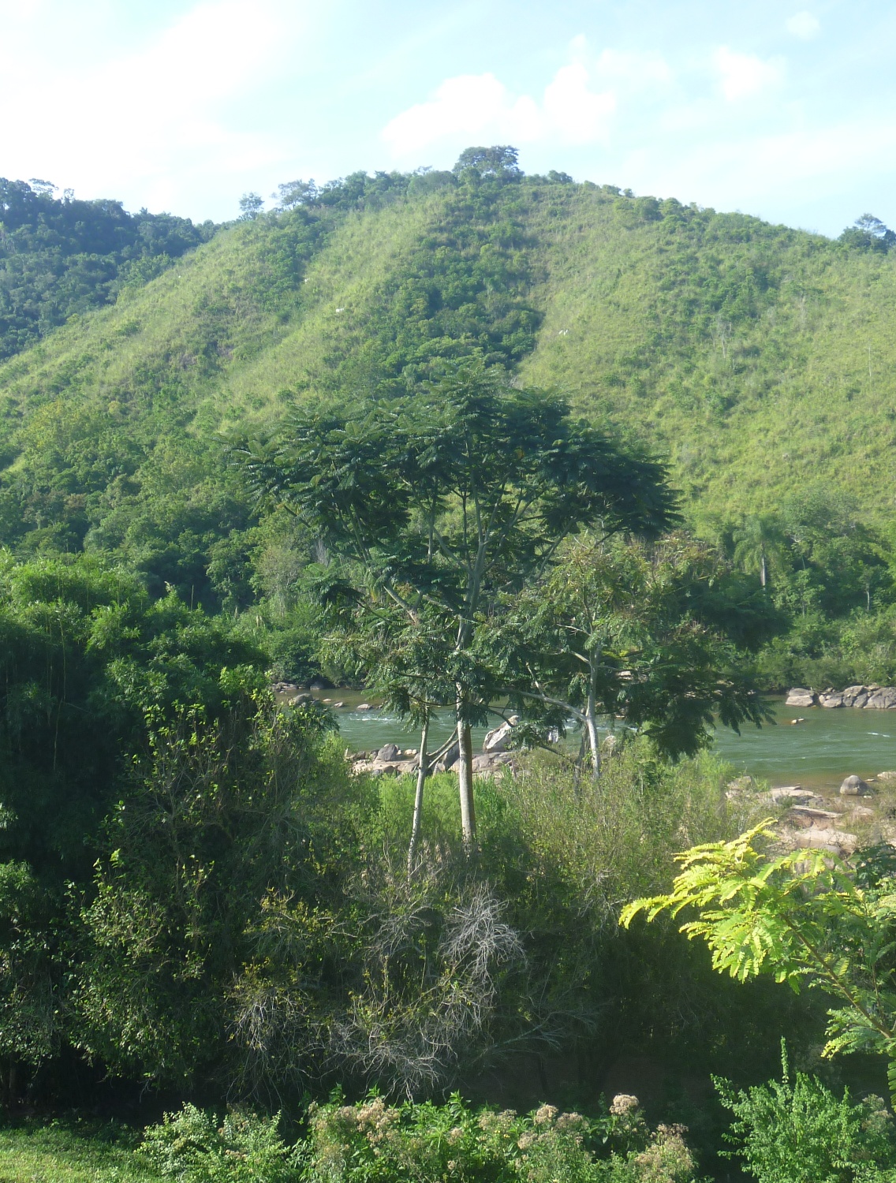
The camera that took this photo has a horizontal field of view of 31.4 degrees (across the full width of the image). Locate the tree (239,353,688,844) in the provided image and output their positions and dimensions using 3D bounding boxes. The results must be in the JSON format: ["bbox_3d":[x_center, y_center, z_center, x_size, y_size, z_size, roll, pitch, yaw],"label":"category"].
[{"bbox_3d":[0.255,0.421,33.000,8.870,10.300,7.800,0,1,0],"label":"tree"}]

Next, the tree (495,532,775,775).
[{"bbox_3d":[4.169,1.838,35.500,6.100,6.340,5.800,0,1,0],"label":"tree"}]

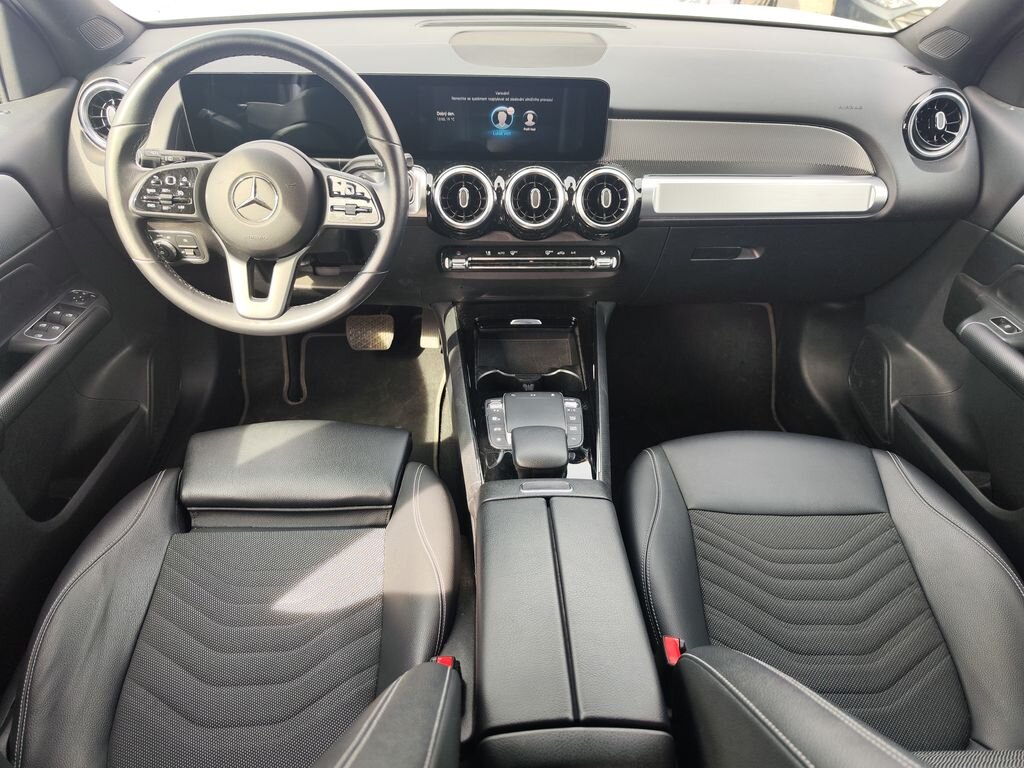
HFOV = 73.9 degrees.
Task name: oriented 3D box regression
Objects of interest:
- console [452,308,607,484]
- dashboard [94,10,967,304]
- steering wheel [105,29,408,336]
[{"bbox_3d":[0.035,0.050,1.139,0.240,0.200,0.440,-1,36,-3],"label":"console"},{"bbox_3d":[0.030,-0.408,1.255,1.400,0.410,0.480,-1,36,-3],"label":"dashboard"},{"bbox_3d":[-0.322,-0.253,0.885,0.375,0.372,0.100,-1,11,-3],"label":"steering wheel"}]

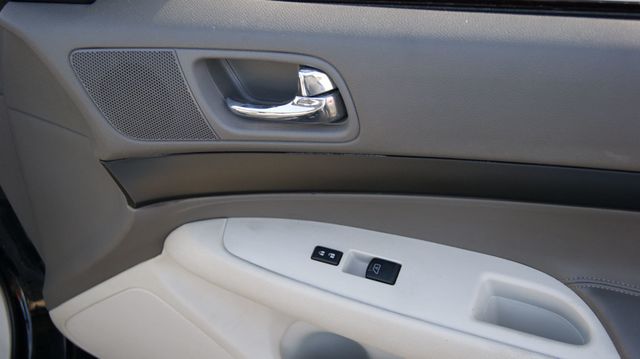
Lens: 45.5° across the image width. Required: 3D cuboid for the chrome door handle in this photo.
[{"bbox_3d":[-0.034,-0.083,0.755,0.119,0.050,0.036,3,26,3],"label":"chrome door handle"}]

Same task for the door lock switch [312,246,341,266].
[{"bbox_3d":[0.007,0.075,0.742,0.027,0.006,0.015,14,51,11],"label":"door lock switch"}]

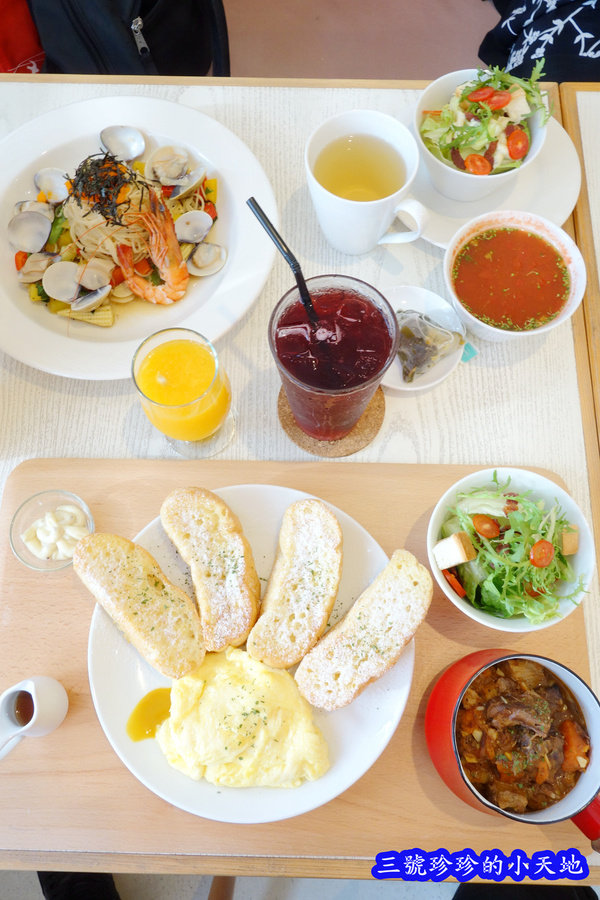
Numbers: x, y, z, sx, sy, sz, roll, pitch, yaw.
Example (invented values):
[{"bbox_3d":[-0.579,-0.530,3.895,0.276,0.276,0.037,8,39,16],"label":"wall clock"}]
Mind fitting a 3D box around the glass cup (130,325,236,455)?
[{"bbox_3d":[-0.090,-0.042,0.567,0.069,0.126,0.069,0,73,0],"label":"glass cup"}]

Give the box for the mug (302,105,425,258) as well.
[{"bbox_3d":[0.062,-0.228,0.636,0.113,0.104,0.093,26,75,8],"label":"mug"}]

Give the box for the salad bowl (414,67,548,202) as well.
[{"bbox_3d":[0.165,-0.287,0.665,0.119,0.064,0.119,0,73,0],"label":"salad bowl"}]

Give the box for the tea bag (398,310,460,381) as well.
[{"bbox_3d":[0.116,-0.095,0.632,0.065,0.022,0.073,0,73,0],"label":"tea bag"}]

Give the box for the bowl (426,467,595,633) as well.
[{"bbox_3d":[0.157,0.080,0.544,0.122,0.062,0.122,0,73,0],"label":"bowl"}]

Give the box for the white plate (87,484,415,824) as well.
[{"bbox_3d":[-0.037,0.149,0.542,0.245,0.024,0.245,0,73,0],"label":"white plate"}]

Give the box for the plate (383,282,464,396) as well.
[{"bbox_3d":[0.096,-0.100,0.641,0.104,0.018,0.104,0,73,0],"label":"plate"}]

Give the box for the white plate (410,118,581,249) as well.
[{"bbox_3d":[0.174,-0.274,0.694,0.201,0.020,0.201,0,73,0],"label":"white plate"}]

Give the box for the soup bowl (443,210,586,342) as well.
[{"bbox_3d":[0.186,-0.145,0.632,0.121,0.062,0.121,0,73,0],"label":"soup bowl"}]

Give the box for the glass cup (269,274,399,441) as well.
[{"bbox_3d":[0.024,-0.059,0.555,0.090,0.151,0.090,0,73,0],"label":"glass cup"}]

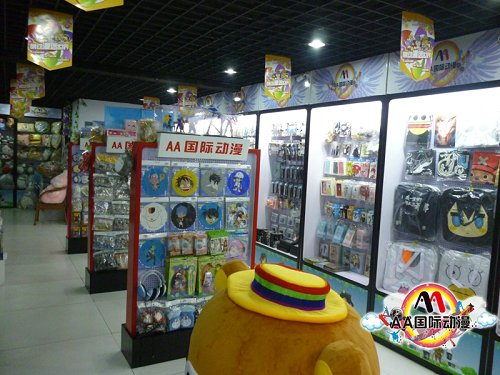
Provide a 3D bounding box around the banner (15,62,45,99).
[{"bbox_3d":[-2.582,-1.214,4.783,0.290,0.410,0.020,-1,5,-37],"label":"banner"}]

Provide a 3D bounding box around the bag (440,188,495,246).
[{"bbox_3d":[1.545,0.204,2.891,0.080,0.381,0.393,0,5,-32],"label":"bag"}]

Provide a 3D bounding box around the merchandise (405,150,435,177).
[{"bbox_3d":[1.368,-0.183,3.253,0.030,0.228,0.276,0,5,-32],"label":"merchandise"}]

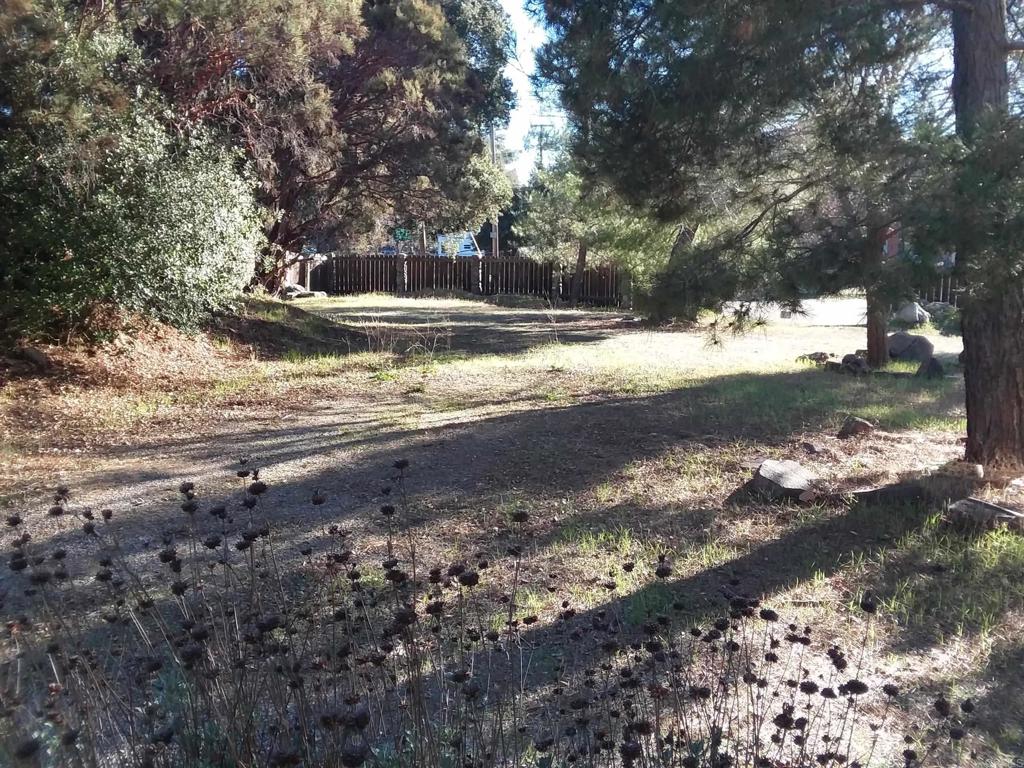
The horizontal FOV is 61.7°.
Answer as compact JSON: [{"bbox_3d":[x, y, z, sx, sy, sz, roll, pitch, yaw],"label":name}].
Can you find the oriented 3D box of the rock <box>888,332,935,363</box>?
[{"bbox_3d":[5.713,-0.523,12.300,0.680,0.380,0.520,4,10,25],"label":"rock"}]

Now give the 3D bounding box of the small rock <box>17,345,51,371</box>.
[{"bbox_3d":[-5.354,-0.291,9.600,0.380,0.260,0.330,-5,10,-29],"label":"small rock"}]

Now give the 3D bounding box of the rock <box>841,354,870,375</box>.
[{"bbox_3d":[4.324,-0.245,10.800,0.370,0.220,0.310,3,10,22],"label":"rock"}]

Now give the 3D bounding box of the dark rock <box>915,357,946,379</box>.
[{"bbox_3d":[5.110,-0.202,10.500,0.360,0.240,0.300,4,10,26],"label":"dark rock"}]

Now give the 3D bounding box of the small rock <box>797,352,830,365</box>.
[{"bbox_3d":[4.112,-0.348,11.700,0.450,0.160,0.320,3,10,19],"label":"small rock"}]

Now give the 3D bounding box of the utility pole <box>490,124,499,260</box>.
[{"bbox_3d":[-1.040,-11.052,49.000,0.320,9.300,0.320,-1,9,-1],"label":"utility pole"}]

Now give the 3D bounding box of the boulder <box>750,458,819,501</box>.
[{"bbox_3d":[1.763,0.618,5.550,0.440,0.200,0.360,3,9,18],"label":"boulder"}]

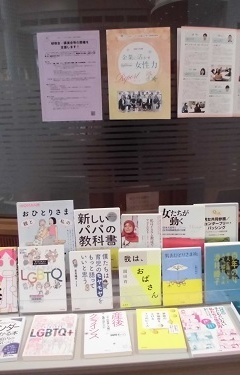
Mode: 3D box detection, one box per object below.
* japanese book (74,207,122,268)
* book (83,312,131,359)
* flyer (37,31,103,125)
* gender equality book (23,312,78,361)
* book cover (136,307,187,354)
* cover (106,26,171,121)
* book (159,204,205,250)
[{"bbox_3d":[-0.070,0.174,1.248,0.148,0.210,0.013,-3,11,-3],"label":"japanese book"},{"bbox_3d":[-0.037,0.425,1.098,0.129,0.011,0.186,-3,16,-3],"label":"book"},{"bbox_3d":[-0.166,-0.372,1.275,0.210,0.297,0.004,-3,16,-5],"label":"flyer"},{"bbox_3d":[-0.196,0.431,1.092,0.131,0.012,0.186,-2,16,-1],"label":"gender equality book"},{"bbox_3d":[0.121,0.429,1.133,0.133,0.015,0.189,-1,16,1],"label":"book cover"},{"bbox_3d":[0.066,-0.381,1.281,0.210,0.297,0.004,0,16,4],"label":"cover"},{"bbox_3d":[0.204,0.164,1.231,0.148,0.208,0.014,-2,9,-1],"label":"book"}]

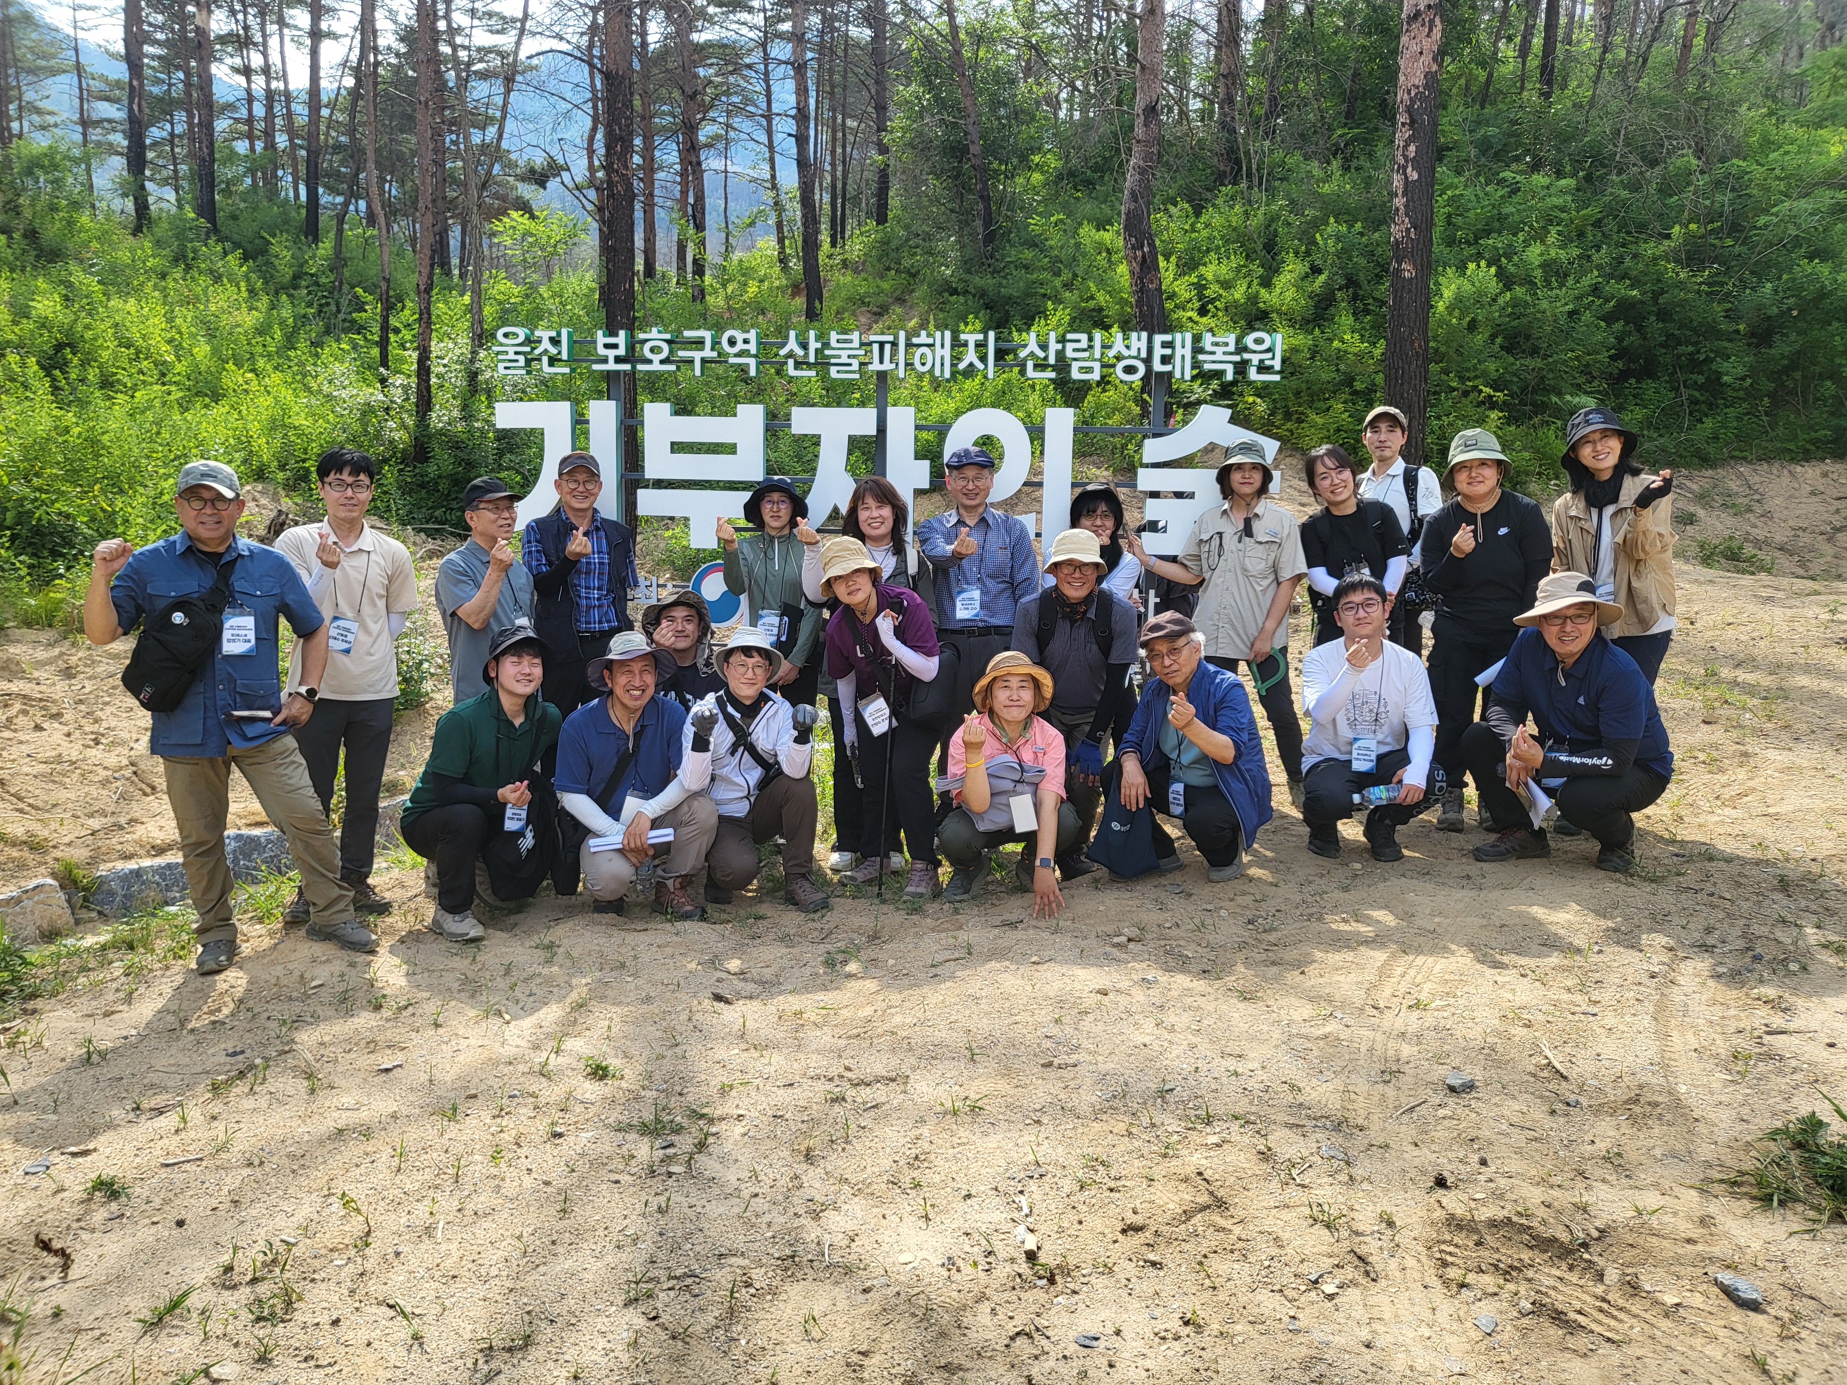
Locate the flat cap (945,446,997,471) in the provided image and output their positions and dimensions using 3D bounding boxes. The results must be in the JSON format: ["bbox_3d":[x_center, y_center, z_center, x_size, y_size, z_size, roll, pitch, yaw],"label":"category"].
[{"bbox_3d":[0.193,-0.963,5.700,0.200,0.115,0.260,1,4,5],"label":"flat cap"}]

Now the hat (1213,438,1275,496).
[{"bbox_3d":[1.385,-0.989,6.000,0.270,0.180,0.285,1,3,12],"label":"hat"}]

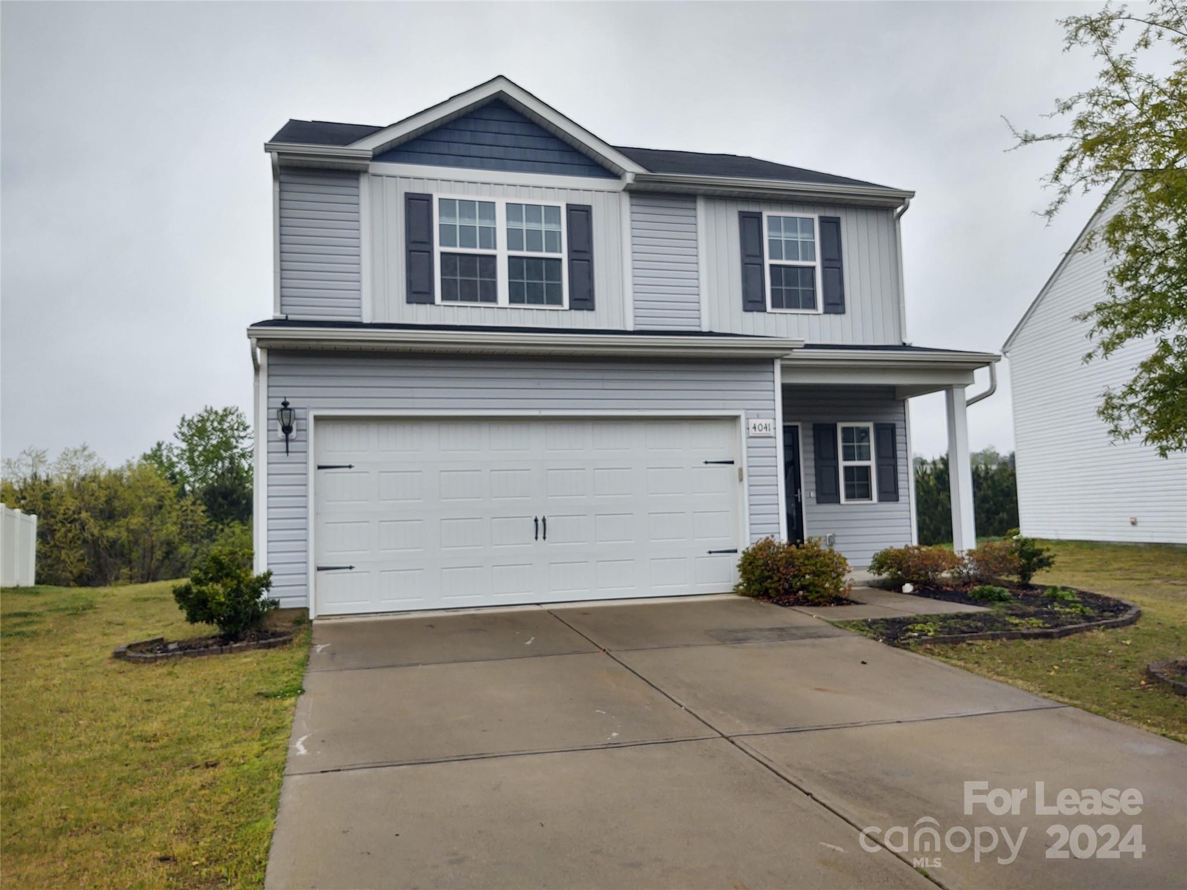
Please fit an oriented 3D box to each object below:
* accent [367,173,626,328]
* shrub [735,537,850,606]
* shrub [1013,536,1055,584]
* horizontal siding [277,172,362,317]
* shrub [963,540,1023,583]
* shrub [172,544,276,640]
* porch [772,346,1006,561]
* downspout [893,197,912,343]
[{"bbox_3d":[-1.225,-2.577,12.581,3.560,2.000,0.100,-1,-4,-16],"label":"accent"},{"bbox_3d":[2.246,1.386,10.460,1.270,0.683,1.050,-1,-4,-16],"label":"shrub"},{"bbox_3d":[5.543,1.447,11.687,0.514,0.583,0.550,-1,-4,-16],"label":"shrub"},{"bbox_3d":[-3.507,-2.600,11.957,0.990,1.950,0.100,-1,-4,-16],"label":"horizontal siding"},{"bbox_3d":[5.098,1.468,11.770,0.726,0.517,0.750,-1,-4,-16],"label":"shrub"},{"bbox_3d":[-3.398,1.352,8.525,0.896,0.864,0.980,-1,-4,-16],"label":"shrub"},{"bbox_3d":[3.588,0.101,12.705,3.350,3.420,2.000,-1,-4,-16],"label":"porch"},{"bbox_3d":[4.778,-2.671,14.132,0.120,2.180,0.350,-1,-4,-16],"label":"downspout"}]

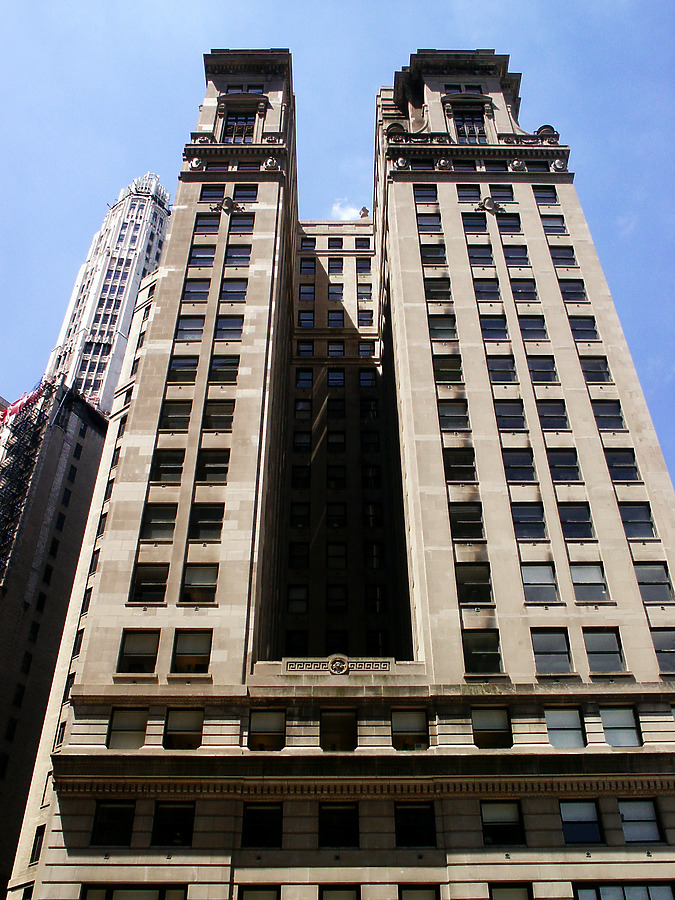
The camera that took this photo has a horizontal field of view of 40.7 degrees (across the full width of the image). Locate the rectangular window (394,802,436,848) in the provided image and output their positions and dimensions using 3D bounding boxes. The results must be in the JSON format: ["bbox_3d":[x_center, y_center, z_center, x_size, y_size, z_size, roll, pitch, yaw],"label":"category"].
[{"bbox_3d":[2.914,14.106,34.077,1.461,1.597,0.200,0,-42,0],"label":"rectangular window"}]

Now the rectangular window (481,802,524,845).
[{"bbox_3d":[6.155,13.857,33.798,1.542,1.671,0.200,0,-42,0],"label":"rectangular window"}]

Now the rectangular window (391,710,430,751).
[{"bbox_3d":[2.939,11.340,36.568,1.471,1.760,0.200,0,-42,0],"label":"rectangular window"}]

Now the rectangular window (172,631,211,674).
[{"bbox_3d":[-6.365,8.828,39.672,1.580,2.200,0.250,0,-42,0],"label":"rectangular window"}]

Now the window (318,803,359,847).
[{"bbox_3d":[0.059,14.175,34.478,1.499,1.668,0.200,0,-42,0],"label":"window"}]

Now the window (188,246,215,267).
[{"bbox_3d":[-8.636,-12.498,58.402,1.556,2.167,0.200,0,-42,0],"label":"window"}]

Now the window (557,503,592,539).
[{"bbox_3d":[11.339,3.401,43.302,1.492,2.109,0.200,0,-42,0],"label":"window"}]

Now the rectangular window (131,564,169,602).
[{"bbox_3d":[-8.690,6.171,42.063,1.580,2.200,0.250,0,-42,0],"label":"rectangular window"}]

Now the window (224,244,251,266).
[{"bbox_3d":[-6.246,-12.242,57.565,1.519,2.168,0.200,0,-42,0],"label":"window"}]

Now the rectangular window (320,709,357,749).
[{"bbox_3d":[0.053,11.138,36.211,1.478,1.833,0.200,0,-42,0],"label":"rectangular window"}]

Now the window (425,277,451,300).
[{"bbox_3d":[6.061,-9.508,54.441,1.570,2.090,0.200,0,-42,0],"label":"window"}]

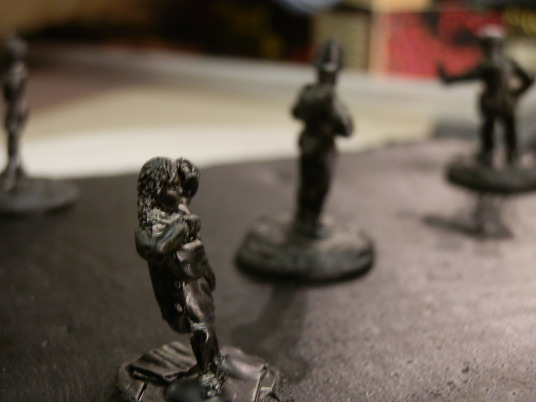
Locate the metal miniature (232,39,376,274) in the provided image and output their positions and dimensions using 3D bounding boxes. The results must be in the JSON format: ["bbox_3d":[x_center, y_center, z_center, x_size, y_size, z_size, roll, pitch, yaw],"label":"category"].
[{"bbox_3d":[0.007,-0.008,0.165,0.025,0.038,0.025,-7,16,-24],"label":"metal miniature"}]

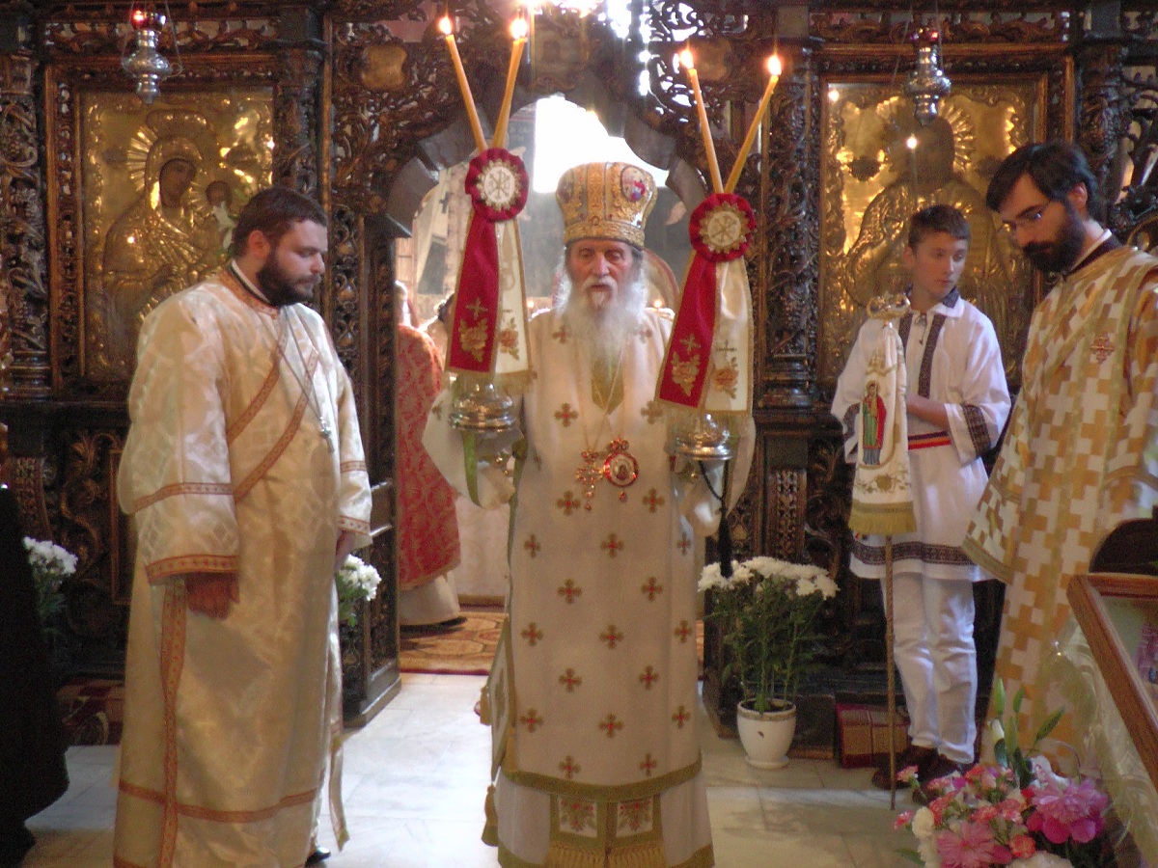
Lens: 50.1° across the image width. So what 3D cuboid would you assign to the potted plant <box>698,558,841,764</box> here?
[{"bbox_3d":[0.574,0.707,3.769,0.400,0.610,0.370,0,3,5],"label":"potted plant"}]

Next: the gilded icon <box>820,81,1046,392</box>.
[{"bbox_3d":[1.158,-0.653,4.090,0.710,1.010,0.060,0,3,5],"label":"gilded icon"}]

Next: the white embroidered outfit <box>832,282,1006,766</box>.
[{"bbox_3d":[1.029,0.277,3.692,0.510,1.410,0.350,2,4,24],"label":"white embroidered outfit"}]

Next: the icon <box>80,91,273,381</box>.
[{"bbox_3d":[-1.395,-0.690,4.333,0.710,1.010,0.060,0,3,5],"label":"icon"}]

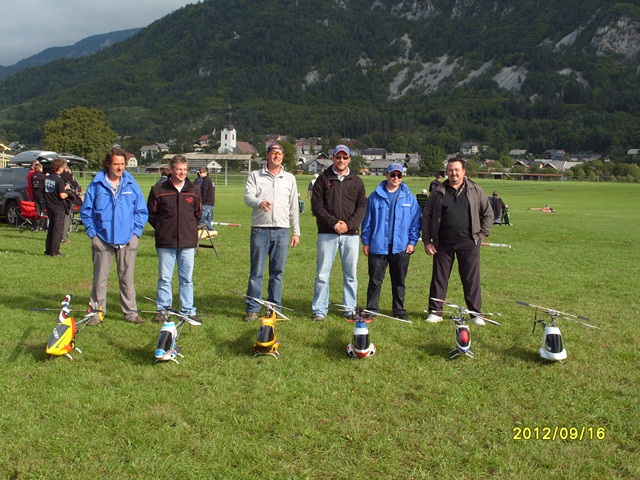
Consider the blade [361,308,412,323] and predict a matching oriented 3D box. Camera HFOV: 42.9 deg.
[{"bbox_3d":[0.535,0.637,6.759,0.060,0.030,0.620,-4,6,-37],"label":"blade"}]

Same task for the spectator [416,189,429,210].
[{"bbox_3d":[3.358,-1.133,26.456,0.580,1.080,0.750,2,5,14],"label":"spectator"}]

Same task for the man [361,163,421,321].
[{"bbox_3d":[0.747,0.028,8.552,0.640,1.670,0.400,0,5,2],"label":"man"}]

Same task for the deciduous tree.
[{"bbox_3d":[-49.900,-20.098,169.393,15.800,14.800,15.800,-1,5,-16],"label":"deciduous tree"}]

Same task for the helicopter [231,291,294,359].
[{"bbox_3d":[-0.490,0.782,7.062,0.580,0.410,1.250,0,5,1],"label":"helicopter"}]

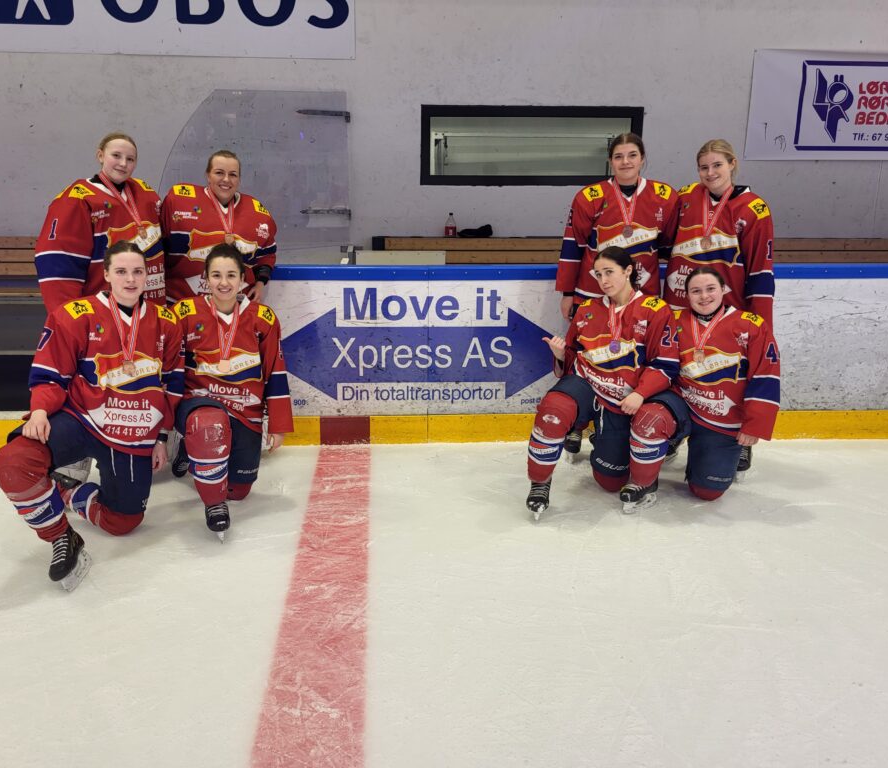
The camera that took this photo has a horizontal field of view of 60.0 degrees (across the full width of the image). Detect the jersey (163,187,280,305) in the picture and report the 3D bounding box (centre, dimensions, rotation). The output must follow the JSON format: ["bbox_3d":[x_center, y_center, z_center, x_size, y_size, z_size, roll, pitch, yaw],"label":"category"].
[{"bbox_3d":[-1.158,-0.711,4.029,0.590,0.660,0.380,-5,14,-19],"label":"jersey"}]

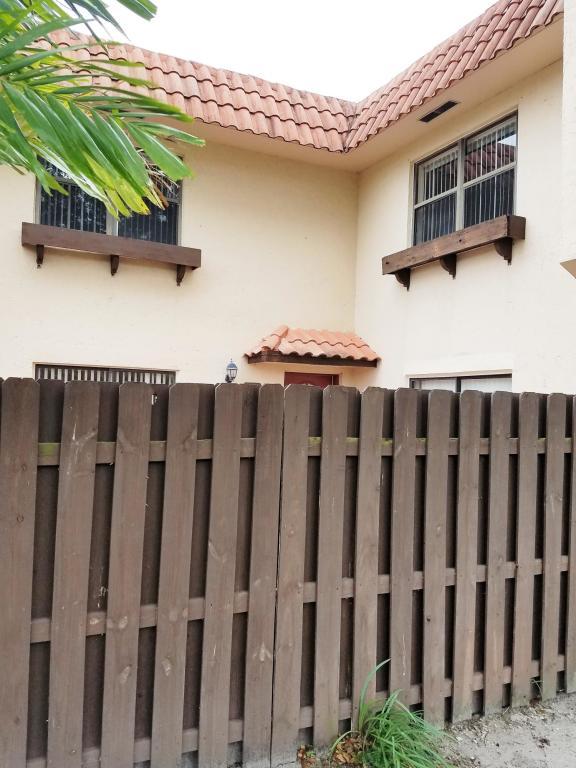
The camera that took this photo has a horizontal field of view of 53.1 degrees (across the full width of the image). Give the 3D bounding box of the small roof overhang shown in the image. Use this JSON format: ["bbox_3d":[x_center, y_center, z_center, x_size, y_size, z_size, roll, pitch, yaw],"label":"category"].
[{"bbox_3d":[0.364,-0.563,8.483,1.936,0.580,0.700,2,-1,-27],"label":"small roof overhang"}]

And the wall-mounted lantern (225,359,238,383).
[{"bbox_3d":[-0.792,-0.182,8.142,0.160,0.365,0.230,2,-1,-27],"label":"wall-mounted lantern"}]

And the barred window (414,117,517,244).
[{"bbox_3d":[2.200,-2.462,7.357,0.100,1.270,1.860,2,-1,-27],"label":"barred window"}]

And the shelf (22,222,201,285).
[{"bbox_3d":[-2.215,-1.649,7.406,2.210,0.470,0.240,2,-1,-27],"label":"shelf"}]

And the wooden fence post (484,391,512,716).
[{"bbox_3d":[1.156,0.929,3.193,0.139,1.774,0.020,2,-1,-23],"label":"wooden fence post"}]

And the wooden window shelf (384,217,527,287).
[{"bbox_3d":[1.976,-1.579,7.306,0.240,0.490,2.230,2,-1,-27],"label":"wooden window shelf"}]

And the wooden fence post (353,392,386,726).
[{"bbox_3d":[0.390,0.877,2.866,0.132,1.711,0.020,2,-1,-23],"label":"wooden fence post"}]

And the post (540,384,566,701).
[{"bbox_3d":[1.534,0.938,3.354,0.147,1.767,0.020,2,-1,-23],"label":"post"}]

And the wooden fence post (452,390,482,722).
[{"bbox_3d":[0.959,0.917,3.109,0.137,1.762,0.020,2,-1,-23],"label":"wooden fence post"}]

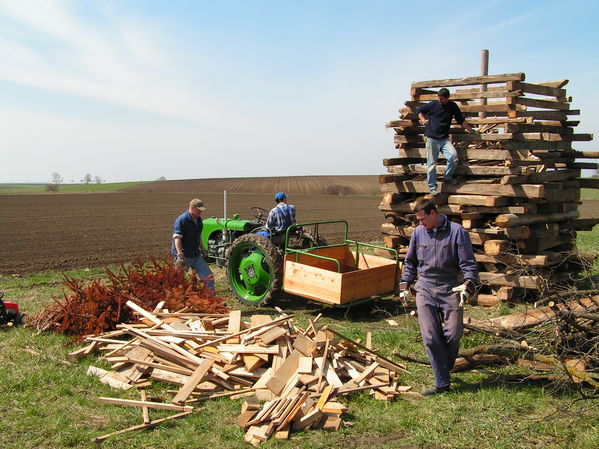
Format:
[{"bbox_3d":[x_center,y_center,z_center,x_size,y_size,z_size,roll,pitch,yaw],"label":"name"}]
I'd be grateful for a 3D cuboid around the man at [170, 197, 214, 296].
[{"bbox_3d":[-1.749,0.441,10.884,0.620,1.740,0.550,1,3,28],"label":"man"}]

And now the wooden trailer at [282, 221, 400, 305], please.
[{"bbox_3d":[0.686,0.582,10.299,1.233,1.050,1.482,9,9,40],"label":"wooden trailer"}]

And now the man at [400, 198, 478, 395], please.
[{"bbox_3d":[1.275,0.670,6.090,0.680,1.750,0.480,1,3,24],"label":"man"}]

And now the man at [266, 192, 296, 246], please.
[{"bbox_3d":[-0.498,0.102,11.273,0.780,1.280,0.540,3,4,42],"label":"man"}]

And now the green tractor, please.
[{"bbox_3d":[-0.858,0.453,11.576,2.600,1.650,1.450,2,4,38],"label":"green tractor"}]

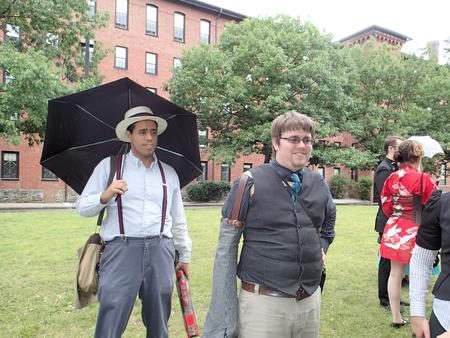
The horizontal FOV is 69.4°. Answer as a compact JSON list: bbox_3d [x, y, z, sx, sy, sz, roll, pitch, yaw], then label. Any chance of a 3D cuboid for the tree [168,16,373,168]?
[{"bbox_3d":[3.200,-4.500,23.500,14.200,13.300,13.000,0,-2,0],"label":"tree"}]

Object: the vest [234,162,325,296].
[{"bbox_3d":[0.258,0.284,1.500,0.430,0.600,0.320,1,-3,-25],"label":"vest"}]

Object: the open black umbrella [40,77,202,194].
[{"bbox_3d":[-0.570,-0.044,1.860,0.940,0.930,0.570,0,39,-10],"label":"open black umbrella"}]

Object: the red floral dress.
[{"bbox_3d":[1.740,0.425,3.050,0.360,0.910,0.480,3,-3,-45],"label":"red floral dress"}]

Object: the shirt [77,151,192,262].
[{"bbox_3d":[-0.487,0.205,1.770,0.570,0.610,0.360,2,-3,-28],"label":"shirt"}]

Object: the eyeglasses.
[{"bbox_3d":[0.315,-0.127,1.475,0.145,0.042,0.140,1,-3,-22],"label":"eyeglasses"}]

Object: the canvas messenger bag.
[{"bbox_3d":[-0.660,0.345,1.790,0.240,0.820,0.340,1,-3,-25],"label":"canvas messenger bag"}]

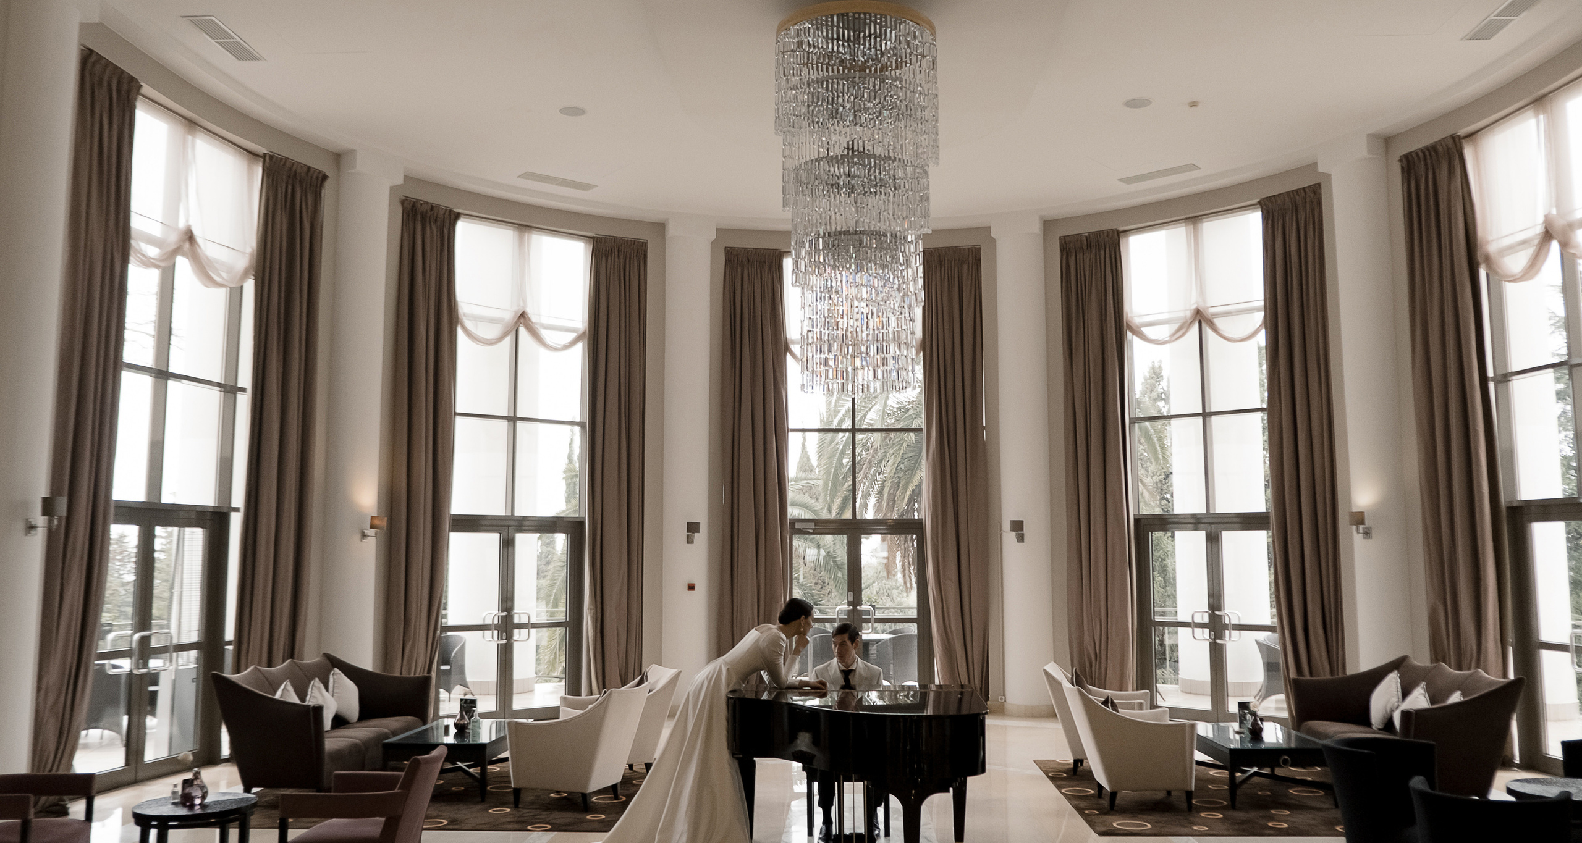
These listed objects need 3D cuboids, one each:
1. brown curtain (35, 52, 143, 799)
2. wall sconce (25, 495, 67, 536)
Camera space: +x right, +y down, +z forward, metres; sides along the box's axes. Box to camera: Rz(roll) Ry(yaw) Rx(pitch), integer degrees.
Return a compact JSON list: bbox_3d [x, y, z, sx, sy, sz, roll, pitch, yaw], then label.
[{"bbox_3d":[-5.079,0.050,8.581,0.190,5.447,0.730,0,-7,2],"label":"brown curtain"},{"bbox_3d":[-4.565,0.575,7.273,0.230,0.265,0.150,0,-7,3],"label":"wall sconce"}]

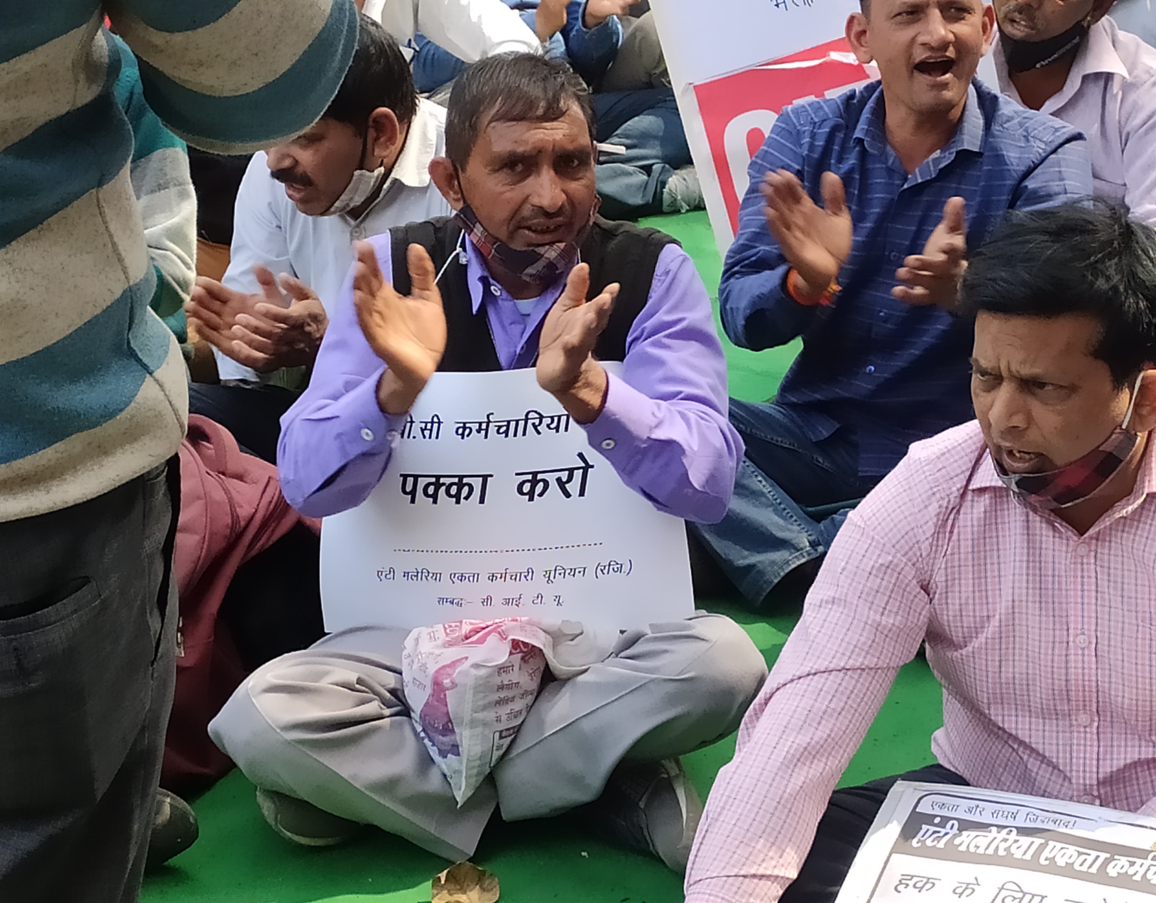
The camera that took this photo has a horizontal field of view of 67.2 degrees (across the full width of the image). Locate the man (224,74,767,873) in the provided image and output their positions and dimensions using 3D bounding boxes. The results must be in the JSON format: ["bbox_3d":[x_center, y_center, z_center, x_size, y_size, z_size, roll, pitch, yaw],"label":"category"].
[{"bbox_3d":[-0.117,0.021,1.115,0.760,0.875,0.640,-5,36,-6],"label":"man"}]

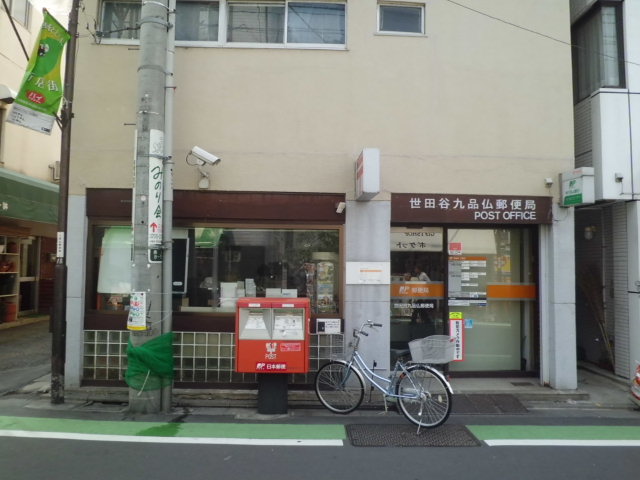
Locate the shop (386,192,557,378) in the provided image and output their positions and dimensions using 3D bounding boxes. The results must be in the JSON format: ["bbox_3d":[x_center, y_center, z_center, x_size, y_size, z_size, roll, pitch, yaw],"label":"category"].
[{"bbox_3d":[1.958,0.559,6.252,2.009,2.313,0.490,1,-3,-1],"label":"shop"}]

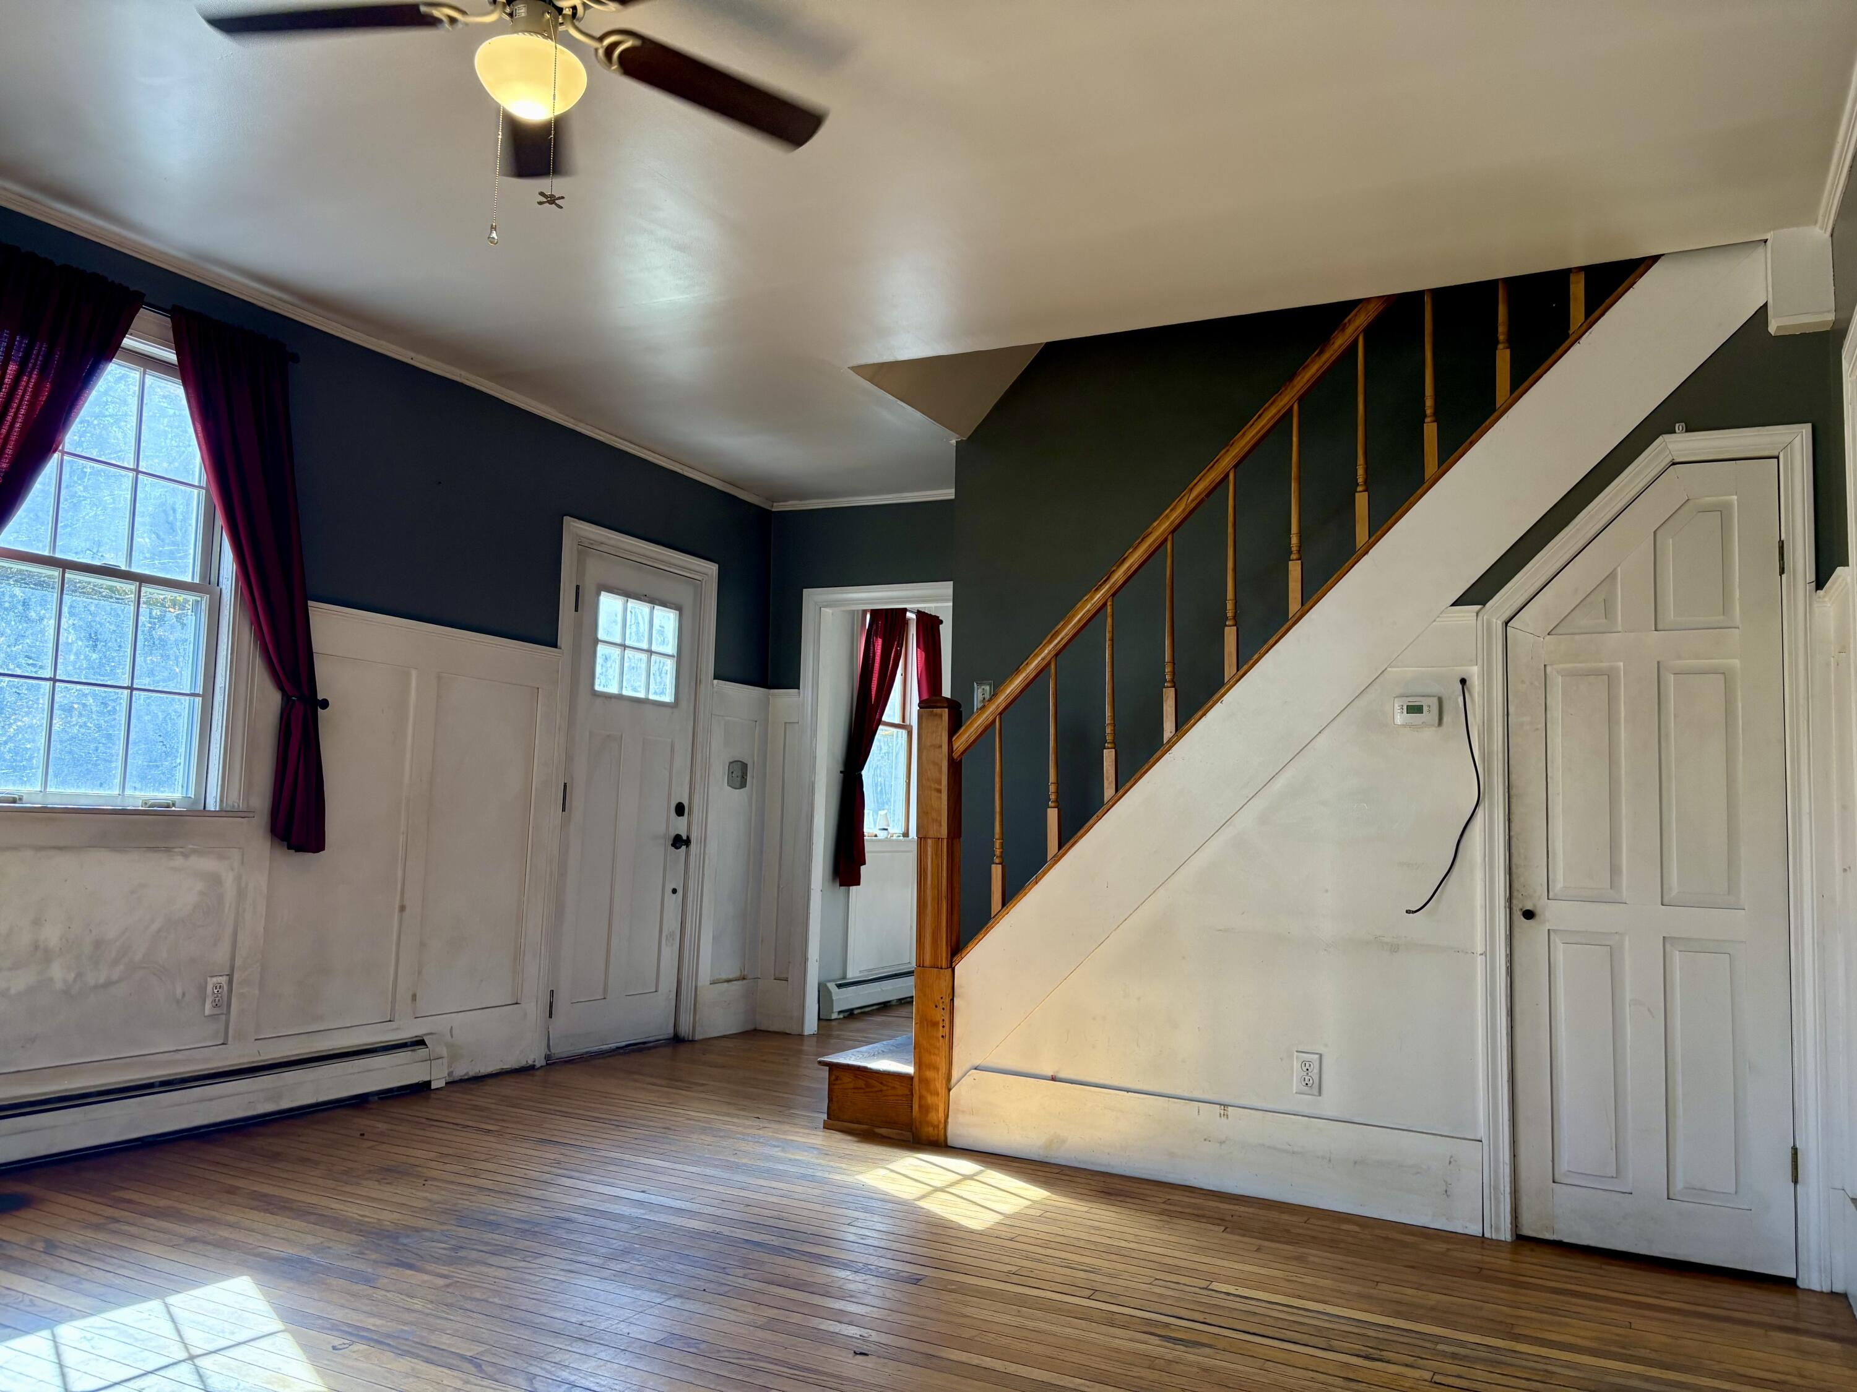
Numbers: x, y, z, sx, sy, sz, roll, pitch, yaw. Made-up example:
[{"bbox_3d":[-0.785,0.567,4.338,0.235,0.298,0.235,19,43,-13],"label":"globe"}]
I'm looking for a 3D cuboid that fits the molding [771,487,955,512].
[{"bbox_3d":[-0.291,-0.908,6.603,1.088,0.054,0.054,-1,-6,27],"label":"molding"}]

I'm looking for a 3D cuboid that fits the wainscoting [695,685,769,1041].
[{"bbox_3d":[-0.916,0.759,6.521,0.035,1.620,0.419,-1,-6,27],"label":"wainscoting"}]

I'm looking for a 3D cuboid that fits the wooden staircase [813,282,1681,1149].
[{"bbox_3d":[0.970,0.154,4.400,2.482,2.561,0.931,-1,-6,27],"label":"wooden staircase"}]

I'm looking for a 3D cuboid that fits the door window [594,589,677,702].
[{"bbox_3d":[-1.248,-0.199,5.979,0.035,0.421,0.542,-1,-6,27],"label":"door window"}]

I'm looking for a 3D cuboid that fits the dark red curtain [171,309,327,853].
[{"bbox_3d":[-2.051,-0.326,4.210,0.099,1.583,0.655,-1,-6,27],"label":"dark red curtain"}]

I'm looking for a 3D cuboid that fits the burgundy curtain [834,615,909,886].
[{"bbox_3d":[-0.303,0.240,7.597,0.099,1.581,0.680,-1,-6,27],"label":"burgundy curtain"}]

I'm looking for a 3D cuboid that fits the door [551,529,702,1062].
[{"bbox_3d":[-1.270,0.461,5.936,0.049,2.059,0.813,-1,-6,27],"label":"door"}]

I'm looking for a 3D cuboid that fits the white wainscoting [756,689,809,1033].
[{"bbox_3d":[-0.706,0.778,6.638,0.251,1.620,0.035,-1,-6,27],"label":"white wainscoting"}]

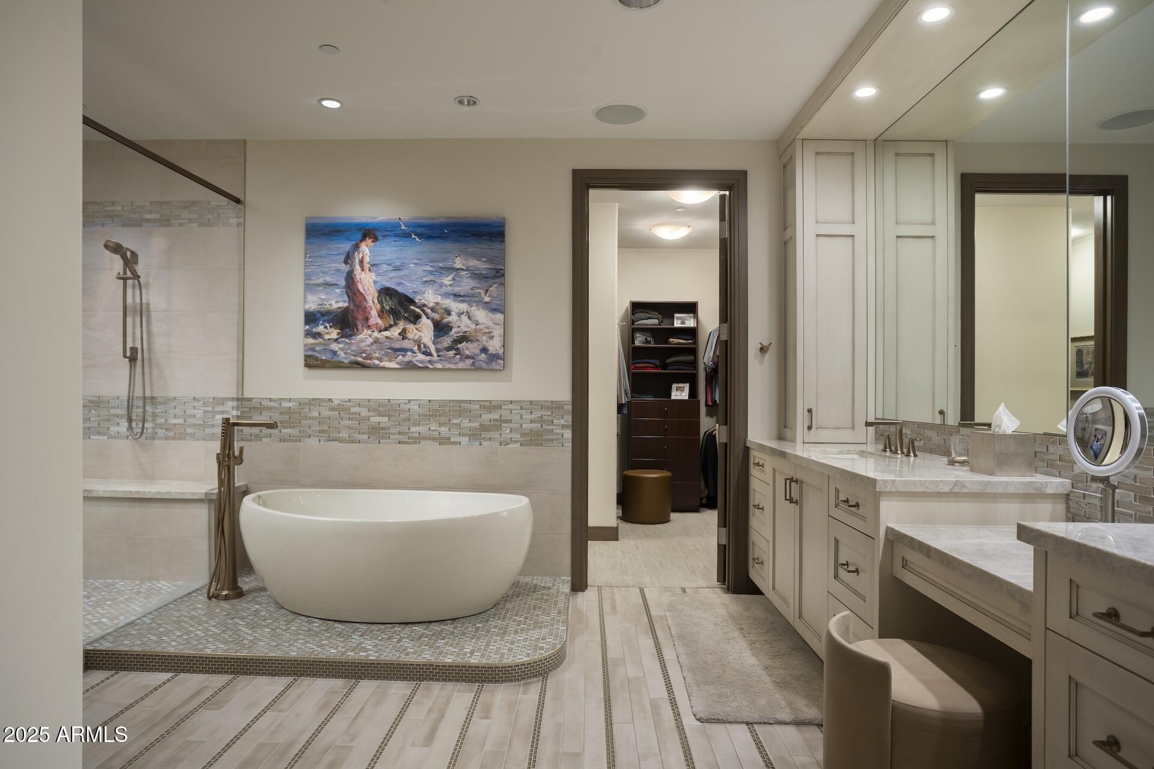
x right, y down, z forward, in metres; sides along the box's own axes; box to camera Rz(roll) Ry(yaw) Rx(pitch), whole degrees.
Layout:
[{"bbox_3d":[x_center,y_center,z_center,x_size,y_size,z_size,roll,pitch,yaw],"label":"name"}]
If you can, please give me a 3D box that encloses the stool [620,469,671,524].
[{"bbox_3d":[0.652,1.062,6.369,0.465,0.428,0.465,0,-1,1],"label":"stool"}]

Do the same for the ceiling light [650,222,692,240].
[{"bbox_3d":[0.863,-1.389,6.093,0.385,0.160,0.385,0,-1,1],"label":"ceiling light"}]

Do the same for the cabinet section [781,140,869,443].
[{"bbox_3d":[1.423,-0.506,3.880,0.415,1.686,0.323,0,0,1],"label":"cabinet section"}]

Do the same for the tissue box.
[{"bbox_3d":[1.554,0.253,2.457,0.140,0.152,0.155,0,-1,1],"label":"tissue box"}]

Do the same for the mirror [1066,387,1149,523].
[{"bbox_3d":[1.385,0.238,1.747,0.150,0.465,0.235,0,-1,-2],"label":"mirror"}]

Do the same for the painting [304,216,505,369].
[{"bbox_3d":[-1.043,-0.554,4.101,1.210,0.921,0.040,0,-1,1],"label":"painting"}]

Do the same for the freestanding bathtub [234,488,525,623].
[{"bbox_3d":[-0.980,0.885,3.532,1.495,0.537,0.910,0,-1,1],"label":"freestanding bathtub"}]

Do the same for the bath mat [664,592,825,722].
[{"bbox_3d":[0.786,1.239,3.220,0.630,0.022,1.575,0,-1,3],"label":"bath mat"}]

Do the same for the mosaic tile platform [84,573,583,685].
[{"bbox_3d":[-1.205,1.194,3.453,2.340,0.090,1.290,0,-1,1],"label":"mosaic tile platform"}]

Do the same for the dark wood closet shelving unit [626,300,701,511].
[{"bbox_3d":[0.897,0.214,7.021,0.695,2.138,0.470,0,-1,1],"label":"dark wood closet shelving unit"}]

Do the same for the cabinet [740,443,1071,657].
[{"bbox_3d":[1.348,0.793,3.180,0.660,0.919,1.805,0,-1,1],"label":"cabinet"}]

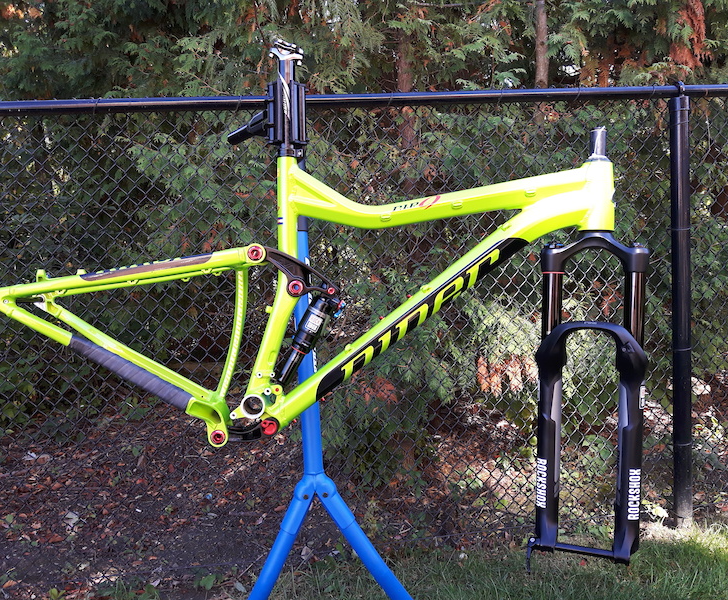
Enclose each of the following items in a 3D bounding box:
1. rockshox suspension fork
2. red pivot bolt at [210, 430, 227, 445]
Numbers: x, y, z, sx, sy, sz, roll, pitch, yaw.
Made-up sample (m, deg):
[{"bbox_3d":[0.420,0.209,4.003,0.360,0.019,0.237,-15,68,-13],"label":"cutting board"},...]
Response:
[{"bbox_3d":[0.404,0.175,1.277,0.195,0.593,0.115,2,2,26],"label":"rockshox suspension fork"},{"bbox_3d":[-0.251,0.237,1.237,0.025,0.025,0.018,-2,4,0],"label":"red pivot bolt"}]

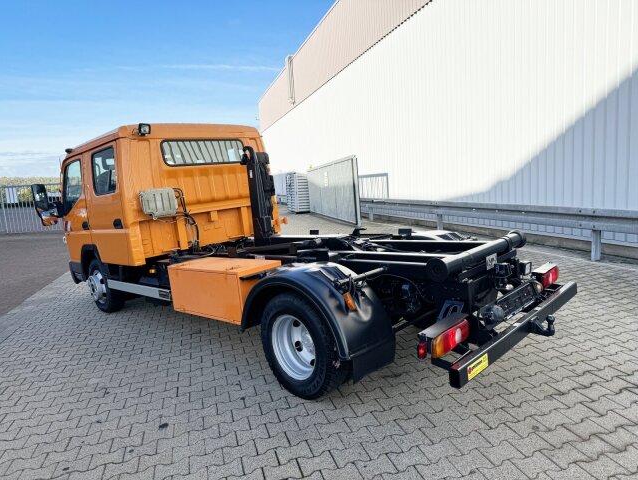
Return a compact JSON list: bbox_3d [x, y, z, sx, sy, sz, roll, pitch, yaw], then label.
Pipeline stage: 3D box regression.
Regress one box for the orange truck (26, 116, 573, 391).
[{"bbox_3d":[-0.852,-0.214,4.962,6.330,2.290,2.220,3,10,44],"label":"orange truck"}]

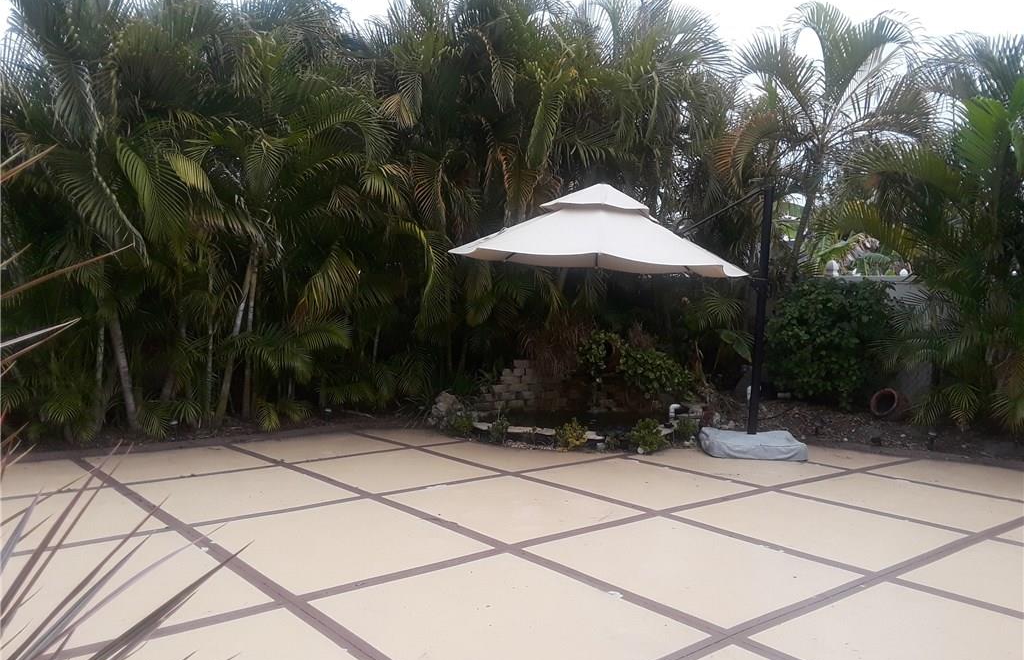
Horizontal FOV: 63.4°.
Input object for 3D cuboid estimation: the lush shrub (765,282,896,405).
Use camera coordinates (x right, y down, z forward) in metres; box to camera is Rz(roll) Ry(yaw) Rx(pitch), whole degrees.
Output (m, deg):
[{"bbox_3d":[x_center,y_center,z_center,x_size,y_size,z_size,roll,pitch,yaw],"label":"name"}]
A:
[{"bbox_3d":[4.307,0.169,11.200,1.700,1.720,1.200,1,2,11],"label":"lush shrub"}]

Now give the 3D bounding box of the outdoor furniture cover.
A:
[{"bbox_3d":[2.420,1.154,8.330,0.950,0.190,0.850,1,2,7],"label":"outdoor furniture cover"}]

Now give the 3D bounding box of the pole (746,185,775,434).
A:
[{"bbox_3d":[2.528,-0.192,8.402,0.100,2.539,0.100,3,2,6],"label":"pole"}]

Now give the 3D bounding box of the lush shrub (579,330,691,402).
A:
[{"bbox_3d":[1.496,0.426,9.950,1.350,0.850,0.800,1,2,6],"label":"lush shrub"}]

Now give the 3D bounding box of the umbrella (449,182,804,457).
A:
[{"bbox_3d":[1.170,-0.129,8.450,3.600,2.700,3.000,1,2,6],"label":"umbrella"}]

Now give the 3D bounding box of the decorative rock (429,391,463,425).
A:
[{"bbox_3d":[-0.755,0.894,9.550,0.420,0.400,0.380,1,2,0],"label":"decorative rock"}]

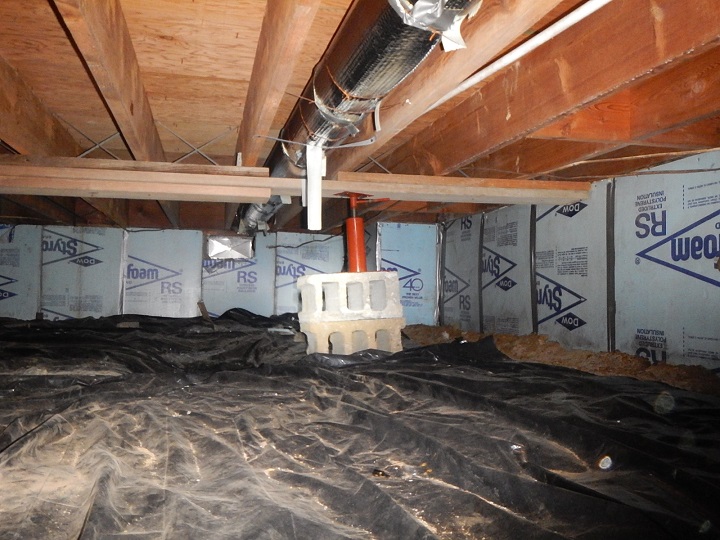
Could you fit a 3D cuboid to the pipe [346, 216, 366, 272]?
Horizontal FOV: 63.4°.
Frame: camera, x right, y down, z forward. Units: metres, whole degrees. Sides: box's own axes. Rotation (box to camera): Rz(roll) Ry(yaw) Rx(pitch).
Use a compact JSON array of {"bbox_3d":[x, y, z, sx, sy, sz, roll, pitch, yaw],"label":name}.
[{"bbox_3d":[-0.013,-0.105,2.470,0.075,0.232,0.075,-5,-2,0],"label":"pipe"}]

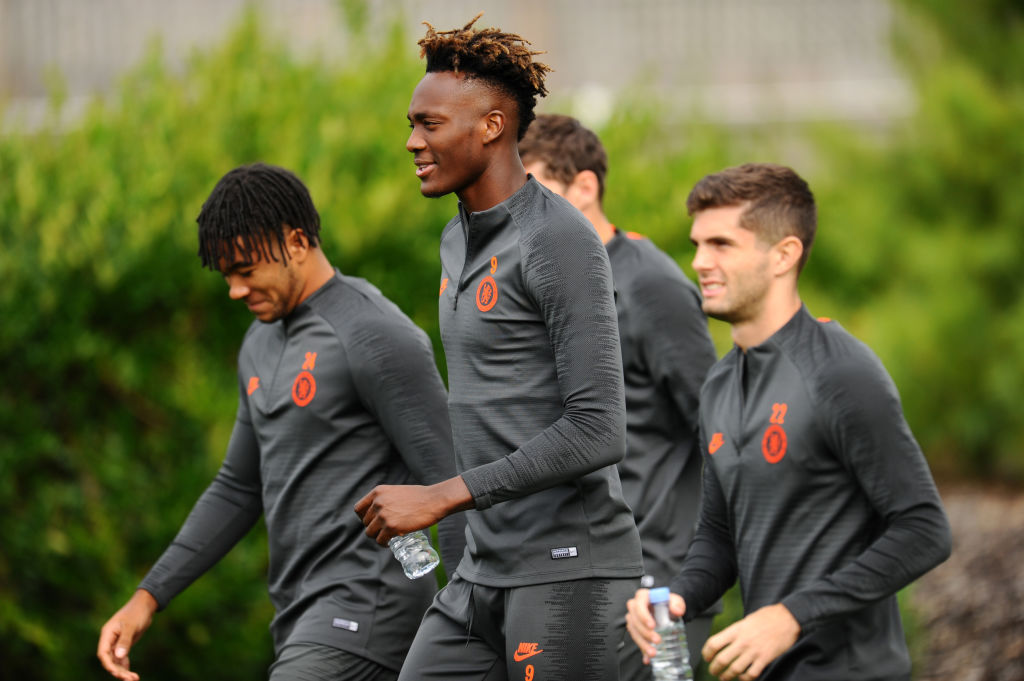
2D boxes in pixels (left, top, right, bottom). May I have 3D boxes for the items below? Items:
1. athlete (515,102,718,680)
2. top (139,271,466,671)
[{"bbox_3d":[0.195,0.520,20.300,0.500,1.860,0.570,0,-1,-35],"label":"athlete"},{"bbox_3d":[-0.342,0.219,19.400,0.420,0.690,0.560,0,-1,-35],"label":"top"}]

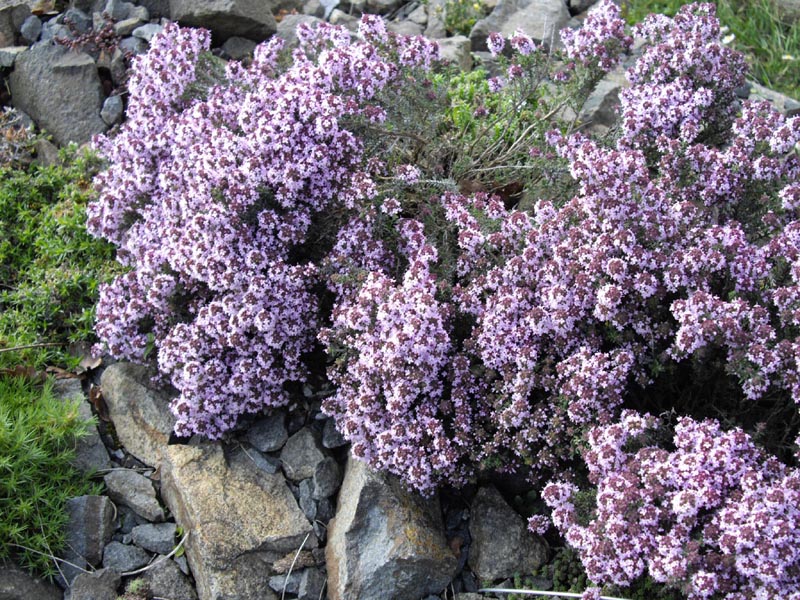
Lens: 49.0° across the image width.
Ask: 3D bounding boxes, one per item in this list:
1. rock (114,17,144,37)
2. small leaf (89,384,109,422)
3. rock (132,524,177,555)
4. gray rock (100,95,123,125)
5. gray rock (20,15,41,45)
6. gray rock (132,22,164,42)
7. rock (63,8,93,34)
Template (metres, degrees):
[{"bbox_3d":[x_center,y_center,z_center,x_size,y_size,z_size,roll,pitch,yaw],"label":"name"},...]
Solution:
[{"bbox_3d":[-0.408,-0.410,1.320,0.042,0.026,0.031,0,42,0],"label":"rock"},{"bbox_3d":[-0.319,0.110,0.930,0.020,0.026,0.030,0,42,0],"label":"small leaf"},{"bbox_3d":[-0.235,0.228,0.840,0.043,0.026,0.031,0,42,0],"label":"rock"},{"bbox_3d":[-0.396,-0.262,1.210,0.030,0.037,0.031,0,42,0],"label":"gray rock"},{"bbox_3d":[-0.551,-0.404,1.310,0.032,0.041,0.033,0,42,0],"label":"gray rock"},{"bbox_3d":[-0.375,-0.399,1.310,0.046,0.028,0.033,0,42,0],"label":"gray rock"},{"bbox_3d":[-0.487,-0.422,1.330,0.043,0.036,0.036,0,42,0],"label":"rock"}]

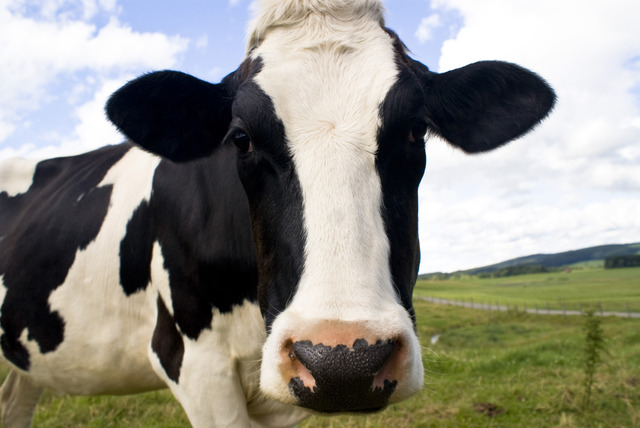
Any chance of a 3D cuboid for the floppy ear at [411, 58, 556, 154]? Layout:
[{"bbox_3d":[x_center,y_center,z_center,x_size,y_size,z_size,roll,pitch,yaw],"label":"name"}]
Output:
[{"bbox_3d":[0.236,-0.153,0.760,0.200,0.130,0.075,1,-6,-9],"label":"floppy ear"}]

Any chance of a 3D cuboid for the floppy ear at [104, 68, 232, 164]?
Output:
[{"bbox_3d":[-0.213,-0.139,0.760,0.187,0.130,0.075,-1,-6,9],"label":"floppy ear"}]

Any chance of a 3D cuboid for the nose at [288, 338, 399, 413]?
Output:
[{"bbox_3d":[0.025,0.168,0.560,0.112,0.080,0.050,0,-6,-3],"label":"nose"}]

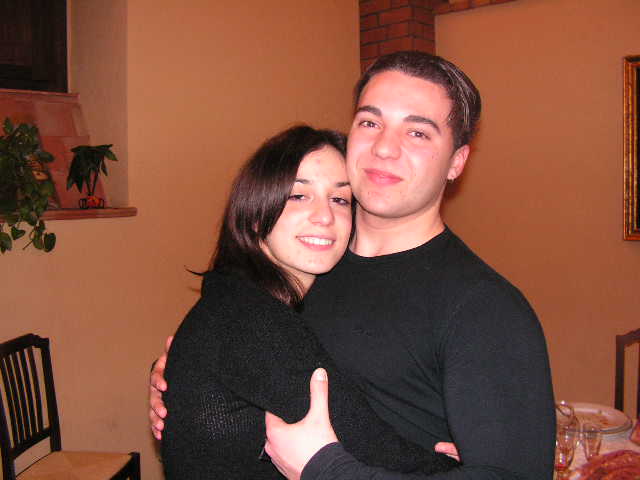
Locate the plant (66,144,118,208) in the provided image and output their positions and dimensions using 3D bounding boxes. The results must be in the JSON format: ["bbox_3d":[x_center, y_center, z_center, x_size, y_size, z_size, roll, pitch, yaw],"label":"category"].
[{"bbox_3d":[-0.954,-0.266,2.790,0.190,0.262,0.180,-2,2,-36],"label":"plant"}]

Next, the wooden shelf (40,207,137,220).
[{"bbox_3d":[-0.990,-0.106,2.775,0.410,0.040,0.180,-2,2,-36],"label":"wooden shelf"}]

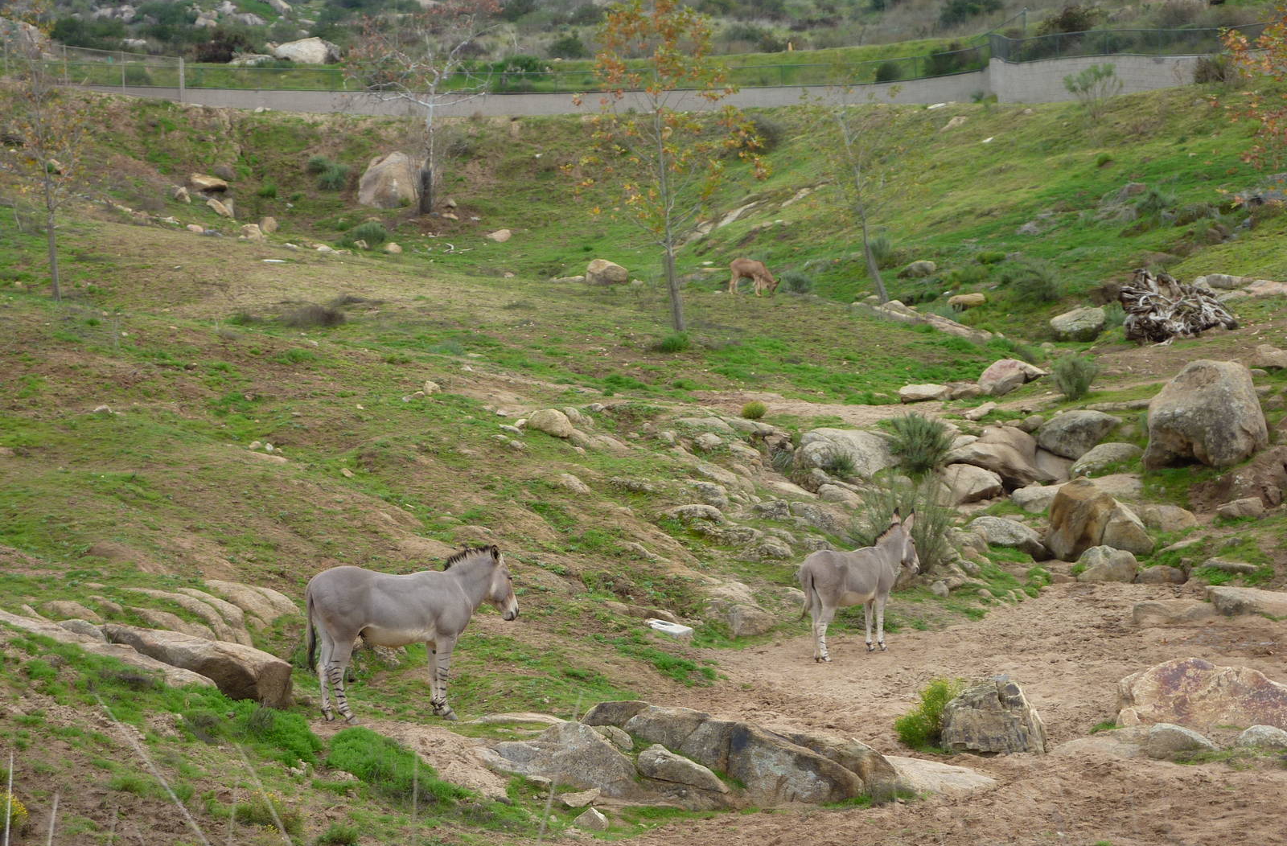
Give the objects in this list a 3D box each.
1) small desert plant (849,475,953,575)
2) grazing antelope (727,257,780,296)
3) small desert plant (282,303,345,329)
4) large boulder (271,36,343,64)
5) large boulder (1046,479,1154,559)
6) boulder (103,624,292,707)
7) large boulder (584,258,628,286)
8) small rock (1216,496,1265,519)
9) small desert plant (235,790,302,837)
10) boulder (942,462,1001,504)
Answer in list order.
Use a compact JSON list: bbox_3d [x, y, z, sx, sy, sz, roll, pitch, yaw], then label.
[{"bbox_3d":[3.262,1.296,38.800,1.302,1.207,1.200,0,2,0],"label":"small desert plant"},{"bbox_3d":[2.484,-3.271,69.000,1.170,0.850,0.360,-2,0,9],"label":"grazing antelope"},{"bbox_3d":[-5.352,-1.743,50.000,1.043,0.407,0.850,0,2,0],"label":"small desert plant"},{"bbox_3d":[-20.163,-22.333,185.000,4.100,1.650,3.000,-1,0,0],"label":"large boulder"},{"bbox_3d":[6.266,1.322,42.500,1.468,1.082,1.150,0,2,0],"label":"large boulder"},{"bbox_3d":[-3.745,2.040,26.000,1.497,0.656,0.850,-2,-4,2],"label":"boulder"},{"bbox_3d":[-0.898,-3.629,74.500,1.040,0.660,0.850,-2,-1,-1],"label":"large boulder"},{"bbox_3d":[9.097,1.286,47.000,0.700,0.340,0.500,0,-2,0],"label":"small rock"},{"bbox_3d":[-2.710,2.823,22.300,0.487,0.298,0.450,0,2,0],"label":"small desert plant"},{"bbox_3d":[5.053,0.939,47.500,0.938,0.578,0.800,-2,-4,6],"label":"boulder"}]

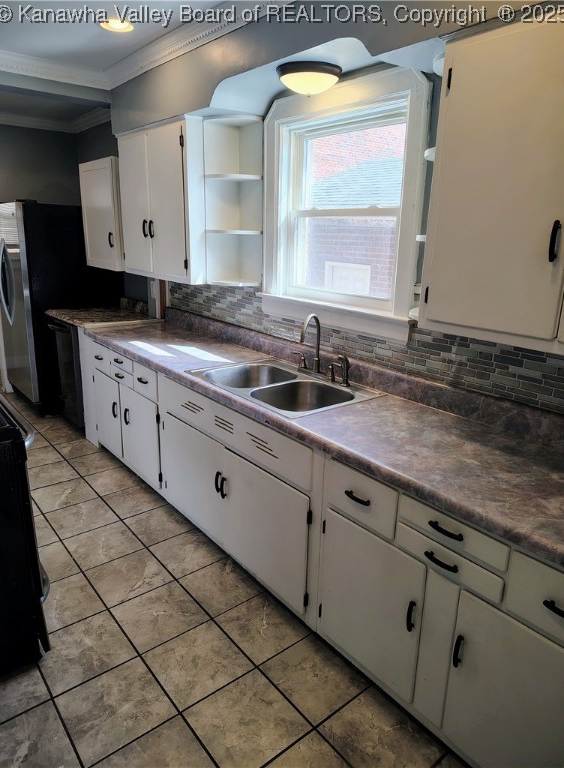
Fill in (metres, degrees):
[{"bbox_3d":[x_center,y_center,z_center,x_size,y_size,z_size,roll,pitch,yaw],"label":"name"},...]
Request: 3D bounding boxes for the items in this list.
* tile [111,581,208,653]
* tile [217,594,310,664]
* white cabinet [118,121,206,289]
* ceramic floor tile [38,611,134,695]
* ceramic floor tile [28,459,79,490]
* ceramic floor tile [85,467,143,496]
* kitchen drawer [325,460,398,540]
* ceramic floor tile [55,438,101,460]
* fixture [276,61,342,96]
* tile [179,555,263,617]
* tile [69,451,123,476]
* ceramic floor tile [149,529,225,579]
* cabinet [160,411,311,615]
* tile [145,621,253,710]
[{"bbox_3d":[-0.527,1.003,2.313,0.322,0.010,0.319,-12,21,-37],"label":"tile"},{"bbox_3d":[-0.065,1.027,2.268,0.322,0.010,0.319,-12,21,-37],"label":"tile"},{"bbox_3d":[-0.680,-1.131,3.390,0.327,0.876,0.939,-12,21,-37],"label":"white cabinet"},{"bbox_3d":[-0.746,1.001,2.006,0.304,0.010,0.304,-12,21,-37],"label":"ceramic floor tile"},{"bbox_3d":[-1.544,0.613,3.532,0.322,0.010,0.319,-12,21,-37],"label":"ceramic floor tile"},{"bbox_3d":[-1.083,0.637,3.487,0.322,0.010,0.319,-12,21,-37],"label":"ceramic floor tile"},{"bbox_3d":[0.420,0.332,1.863,0.448,0.183,0.314,-12,21,-37],"label":"kitchen drawer"},{"bbox_3d":[-1.490,0.481,3.974,0.322,0.010,0.319,-12,21,-37],"label":"ceramic floor tile"},{"bbox_3d":[0.118,-1.307,2.313,0.284,0.098,0.284,1,17,0],"label":"fixture"},{"bbox_3d":[-0.272,0.959,2.541,0.330,0.010,0.326,-12,21,-37],"label":"tile"},{"bbox_3d":[-1.301,0.564,3.775,0.330,0.010,0.326,-12,21,-37],"label":"tile"},{"bbox_3d":[-0.472,0.871,2.755,0.322,0.010,0.319,-12,21,-37],"label":"ceramic floor tile"},{"bbox_3d":[-0.088,0.517,2.765,0.530,0.566,1.264,-12,21,-37],"label":"cabinet"},{"bbox_3d":[-0.308,1.022,1.958,0.304,0.010,0.304,-12,21,-37],"label":"tile"}]

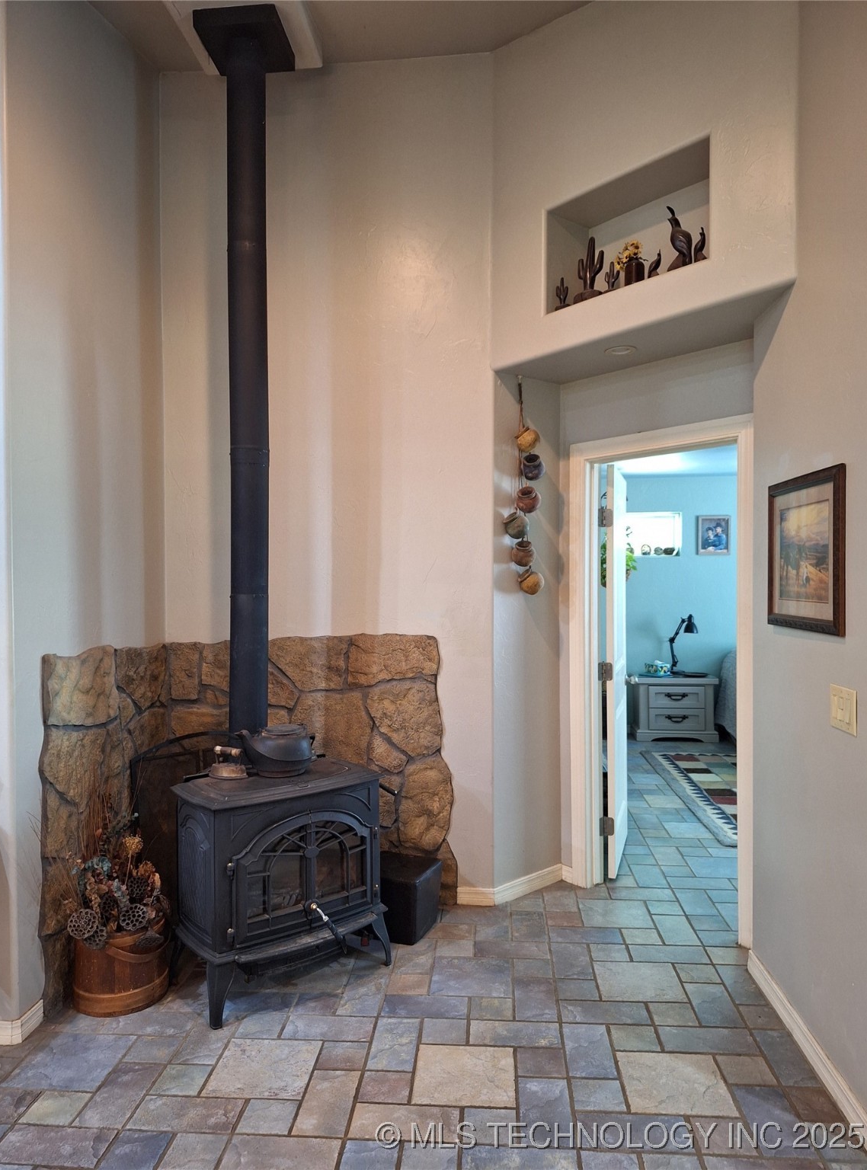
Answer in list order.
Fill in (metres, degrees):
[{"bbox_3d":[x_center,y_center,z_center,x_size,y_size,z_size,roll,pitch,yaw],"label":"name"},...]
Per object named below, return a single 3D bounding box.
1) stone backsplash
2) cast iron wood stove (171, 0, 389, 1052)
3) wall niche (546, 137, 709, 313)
[{"bbox_3d":[-0.613,0.854,3.097,1.369,1.247,1.020,0,1,4],"label":"stone backsplash"},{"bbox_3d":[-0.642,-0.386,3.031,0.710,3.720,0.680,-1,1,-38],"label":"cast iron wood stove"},{"bbox_3d":[0.819,-1.347,3.067,0.280,0.432,0.747,-1,1,-41],"label":"wall niche"}]

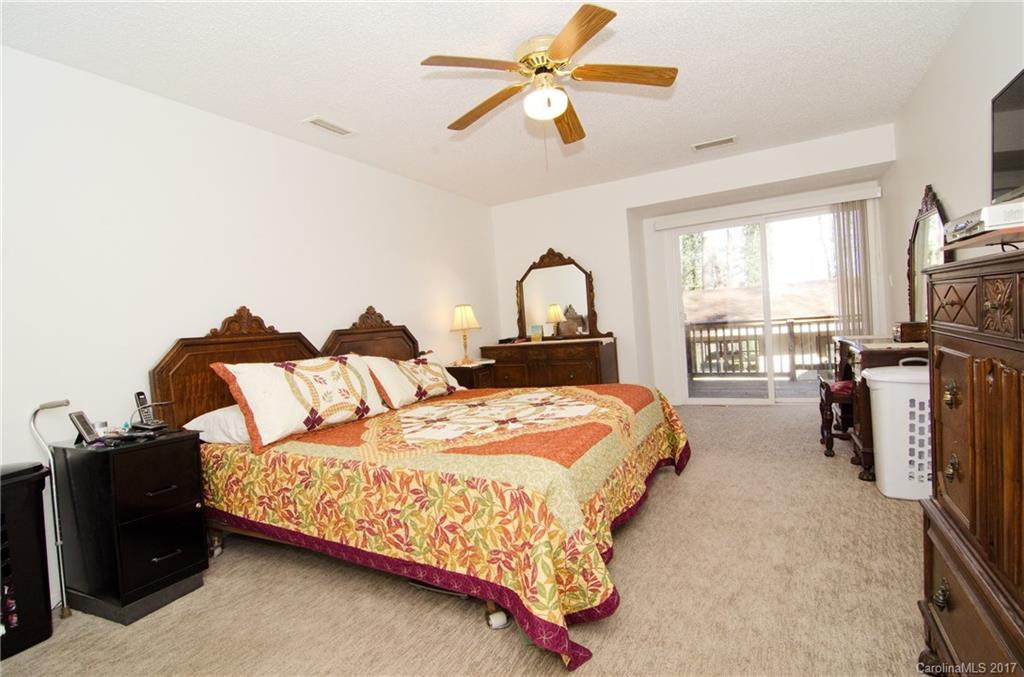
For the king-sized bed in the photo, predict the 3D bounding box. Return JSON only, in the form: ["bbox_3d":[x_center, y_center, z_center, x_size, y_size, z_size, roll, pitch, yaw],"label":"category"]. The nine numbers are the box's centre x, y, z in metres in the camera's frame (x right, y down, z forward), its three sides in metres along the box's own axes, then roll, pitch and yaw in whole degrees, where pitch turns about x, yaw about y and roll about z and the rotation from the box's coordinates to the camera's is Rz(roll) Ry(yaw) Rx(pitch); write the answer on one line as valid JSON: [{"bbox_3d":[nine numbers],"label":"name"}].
[{"bbox_3d":[-0.355,0.393,2.664,2.200,1.310,2.060,-2,3,30],"label":"king-sized bed"}]

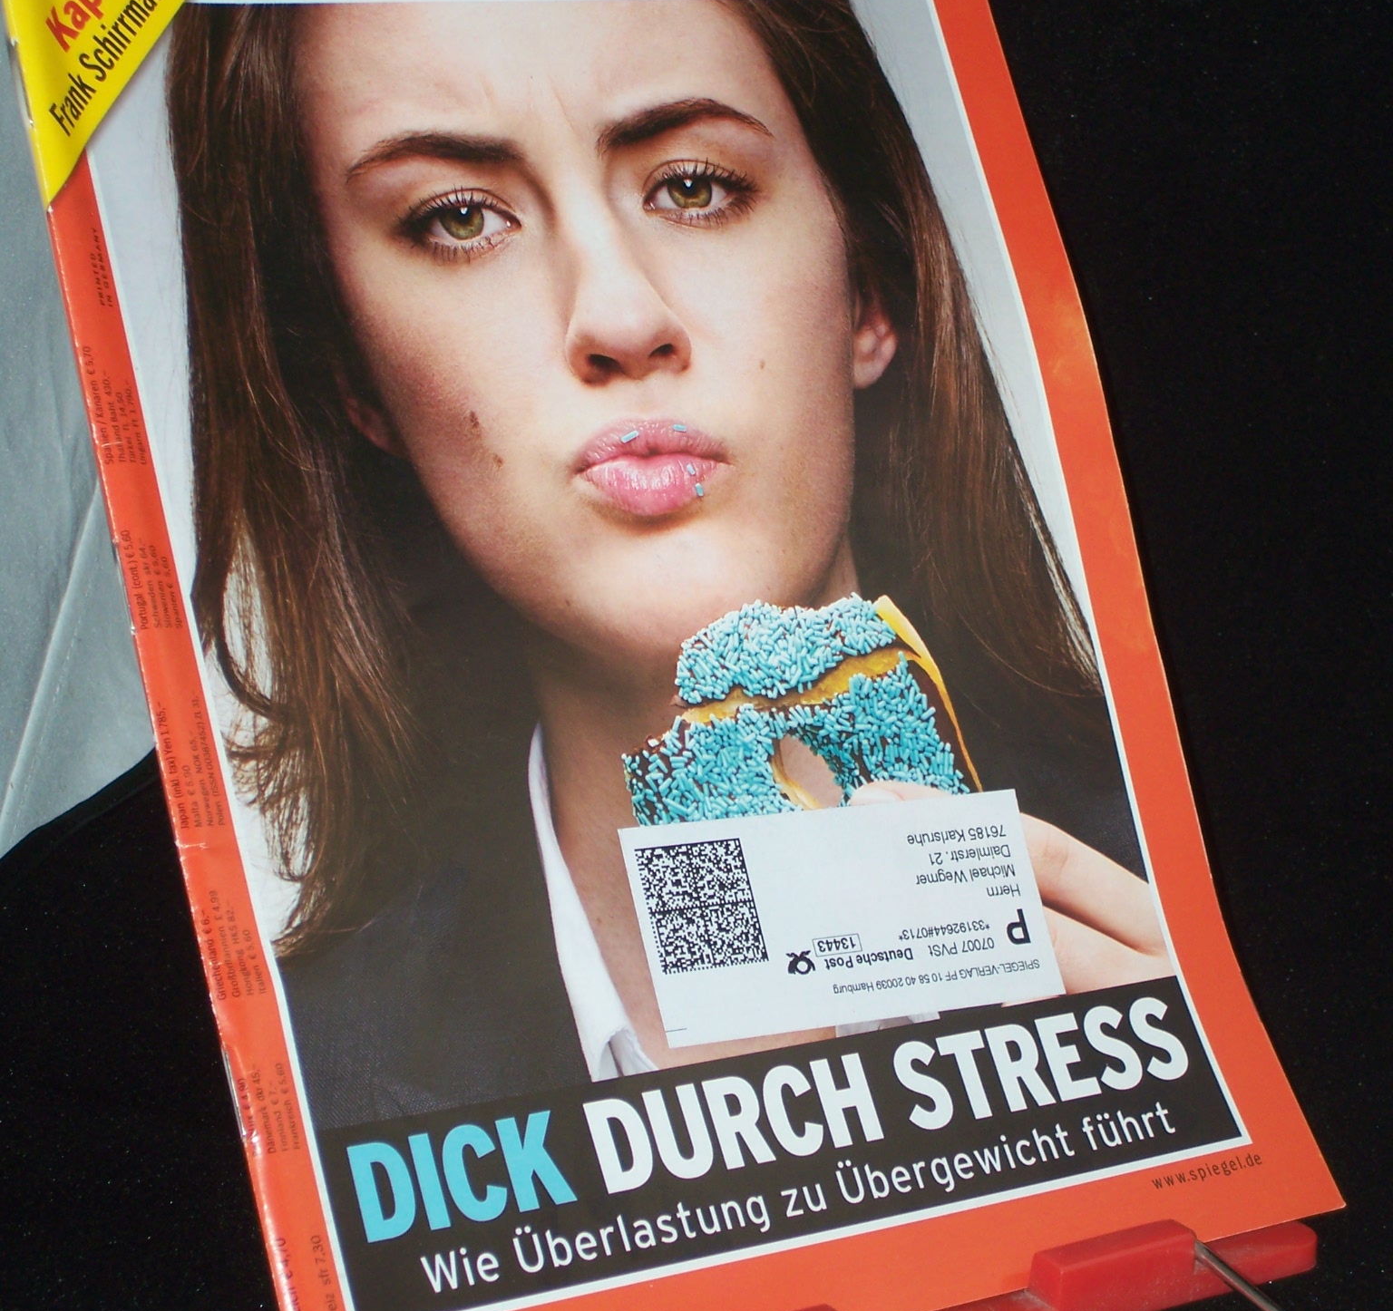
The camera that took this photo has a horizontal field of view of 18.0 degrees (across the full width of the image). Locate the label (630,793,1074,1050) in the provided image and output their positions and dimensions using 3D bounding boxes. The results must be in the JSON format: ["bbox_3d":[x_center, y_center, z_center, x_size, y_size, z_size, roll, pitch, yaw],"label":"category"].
[{"bbox_3d":[0.027,0.045,0.773,0.087,0.039,0.001,-4,-15,-35],"label":"label"}]

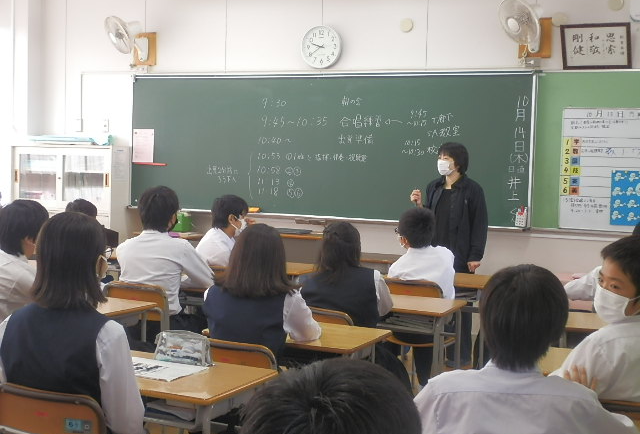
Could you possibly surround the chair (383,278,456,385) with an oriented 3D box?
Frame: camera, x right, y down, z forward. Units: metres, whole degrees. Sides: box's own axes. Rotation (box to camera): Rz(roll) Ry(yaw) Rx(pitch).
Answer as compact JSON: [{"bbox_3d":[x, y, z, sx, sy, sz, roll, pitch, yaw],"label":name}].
[{"bbox_3d":[0.549,0.713,5.224,0.385,0.780,0.480,3,4,24],"label":"chair"}]

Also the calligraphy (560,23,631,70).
[{"bbox_3d":[2.019,-1.242,6.887,0.488,0.332,0.030,2,21,23],"label":"calligraphy"}]

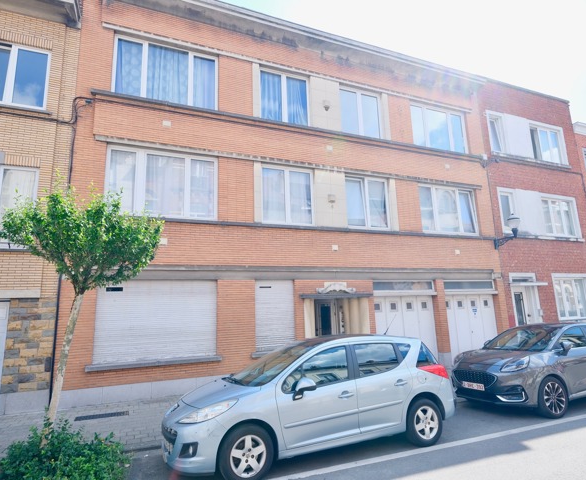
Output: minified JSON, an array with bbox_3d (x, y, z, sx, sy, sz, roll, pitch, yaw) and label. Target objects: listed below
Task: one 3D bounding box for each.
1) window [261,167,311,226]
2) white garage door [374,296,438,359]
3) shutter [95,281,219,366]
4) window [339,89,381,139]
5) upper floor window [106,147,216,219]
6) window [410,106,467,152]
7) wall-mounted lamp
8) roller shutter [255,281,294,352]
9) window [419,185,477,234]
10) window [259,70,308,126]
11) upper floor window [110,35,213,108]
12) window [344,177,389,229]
[{"bbox_3d":[-0.119,-1.162,8.971,1.469,1.574,0.120,3,-10,-21],"label":"window"},{"bbox_3d":[3.324,2.676,10.005,2.350,2.000,0.120,2,-11,-21],"label":"white garage door"},{"bbox_3d":[-2.950,1.750,7.512,2.500,1.720,0.140,2,-11,-21],"label":"shutter"},{"bbox_3d":[2.142,-3.965,10.532,1.490,1.570,0.140,2,-11,-21],"label":"window"},{"bbox_3d":[-2.978,-1.289,7.881,2.445,1.594,0.120,3,-10,-21],"label":"upper floor window"},{"bbox_3d":[4.905,-3.682,11.362,2.389,1.517,0.120,3,-10,-21],"label":"window"},{"bbox_3d":[7.013,-0.265,11.091,0.420,1.070,0.870,2,-11,-21],"label":"wall-mounted lamp"},{"bbox_3d":[-0.434,1.841,8.315,0.974,1.679,0.100,3,-10,-21],"label":"roller shutter"},{"bbox_3d":[4.997,-0.940,10.921,2.373,1.578,0.120,3,-10,-21],"label":"window"},{"bbox_3d":[-0.210,-3.901,9.411,1.453,1.509,0.120,3,-10,-21],"label":"window"},{"bbox_3d":[-3.119,-4.189,8.540,2.480,1.580,0.140,2,-11,-21],"label":"upper floor window"},{"bbox_3d":[2.243,-1.088,10.041,1.480,1.610,0.140,2,-11,-21],"label":"window"}]

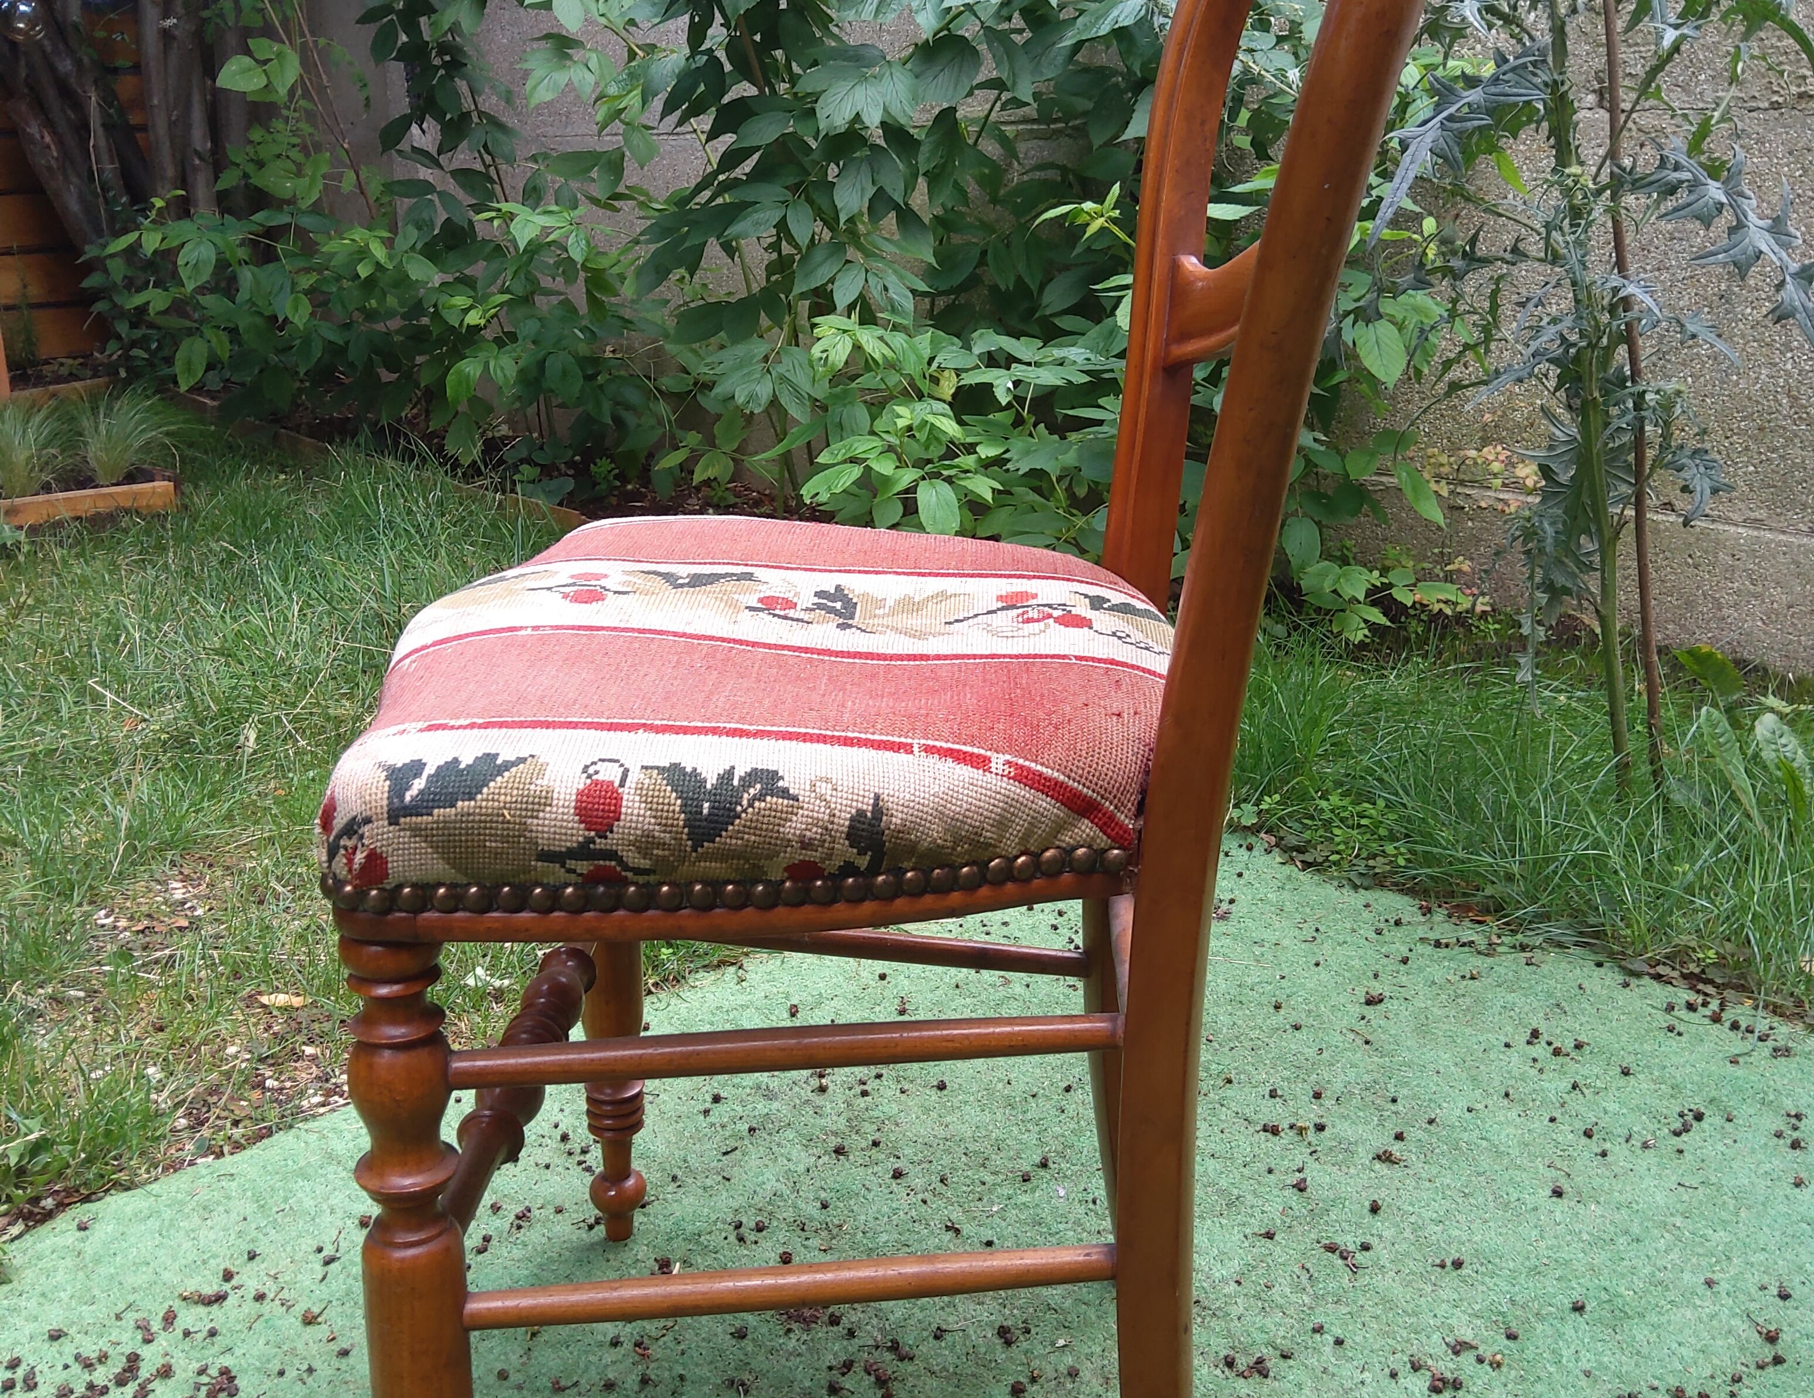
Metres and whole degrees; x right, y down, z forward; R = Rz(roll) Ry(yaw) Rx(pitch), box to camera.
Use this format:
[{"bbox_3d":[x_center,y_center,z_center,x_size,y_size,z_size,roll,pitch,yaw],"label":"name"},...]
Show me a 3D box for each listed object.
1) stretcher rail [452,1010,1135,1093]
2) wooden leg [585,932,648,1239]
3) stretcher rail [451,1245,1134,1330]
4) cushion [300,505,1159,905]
[{"bbox_3d":[-0.046,0.135,0.699,0.264,0.018,0.018,-1,20,-8],"label":"stretcher rail"},{"bbox_3d":[-0.174,0.152,1.080,0.041,0.408,0.041,3,20,2],"label":"wooden leg"},{"bbox_3d":[-0.045,0.239,0.739,0.271,0.018,0.018,-1,21,-8],"label":"stretcher rail"},{"bbox_3d":[-0.057,-0.022,0.812,0.352,0.076,0.413,3,20,2],"label":"cushion"}]

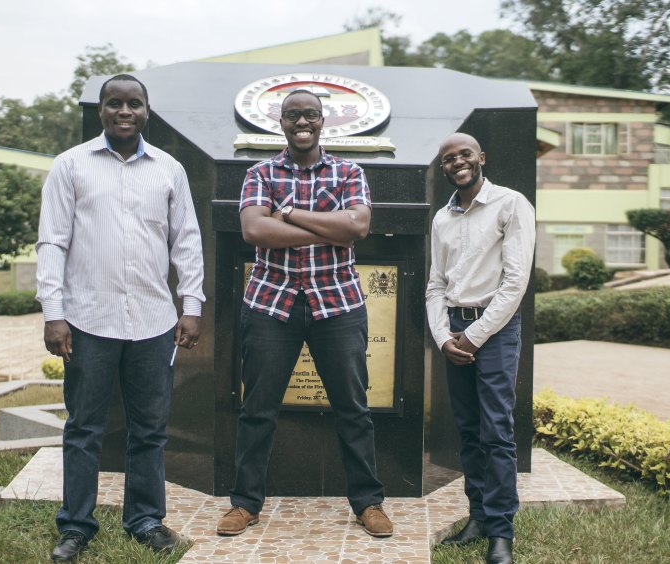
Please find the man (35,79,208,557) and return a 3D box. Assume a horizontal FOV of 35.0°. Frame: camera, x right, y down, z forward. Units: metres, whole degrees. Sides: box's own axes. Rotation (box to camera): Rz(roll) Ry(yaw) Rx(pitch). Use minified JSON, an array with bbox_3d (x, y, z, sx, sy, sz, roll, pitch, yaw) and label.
[{"bbox_3d":[-0.826,0.119,4.079,0.646,1.821,0.420,0,3,-9],"label":"man"}]

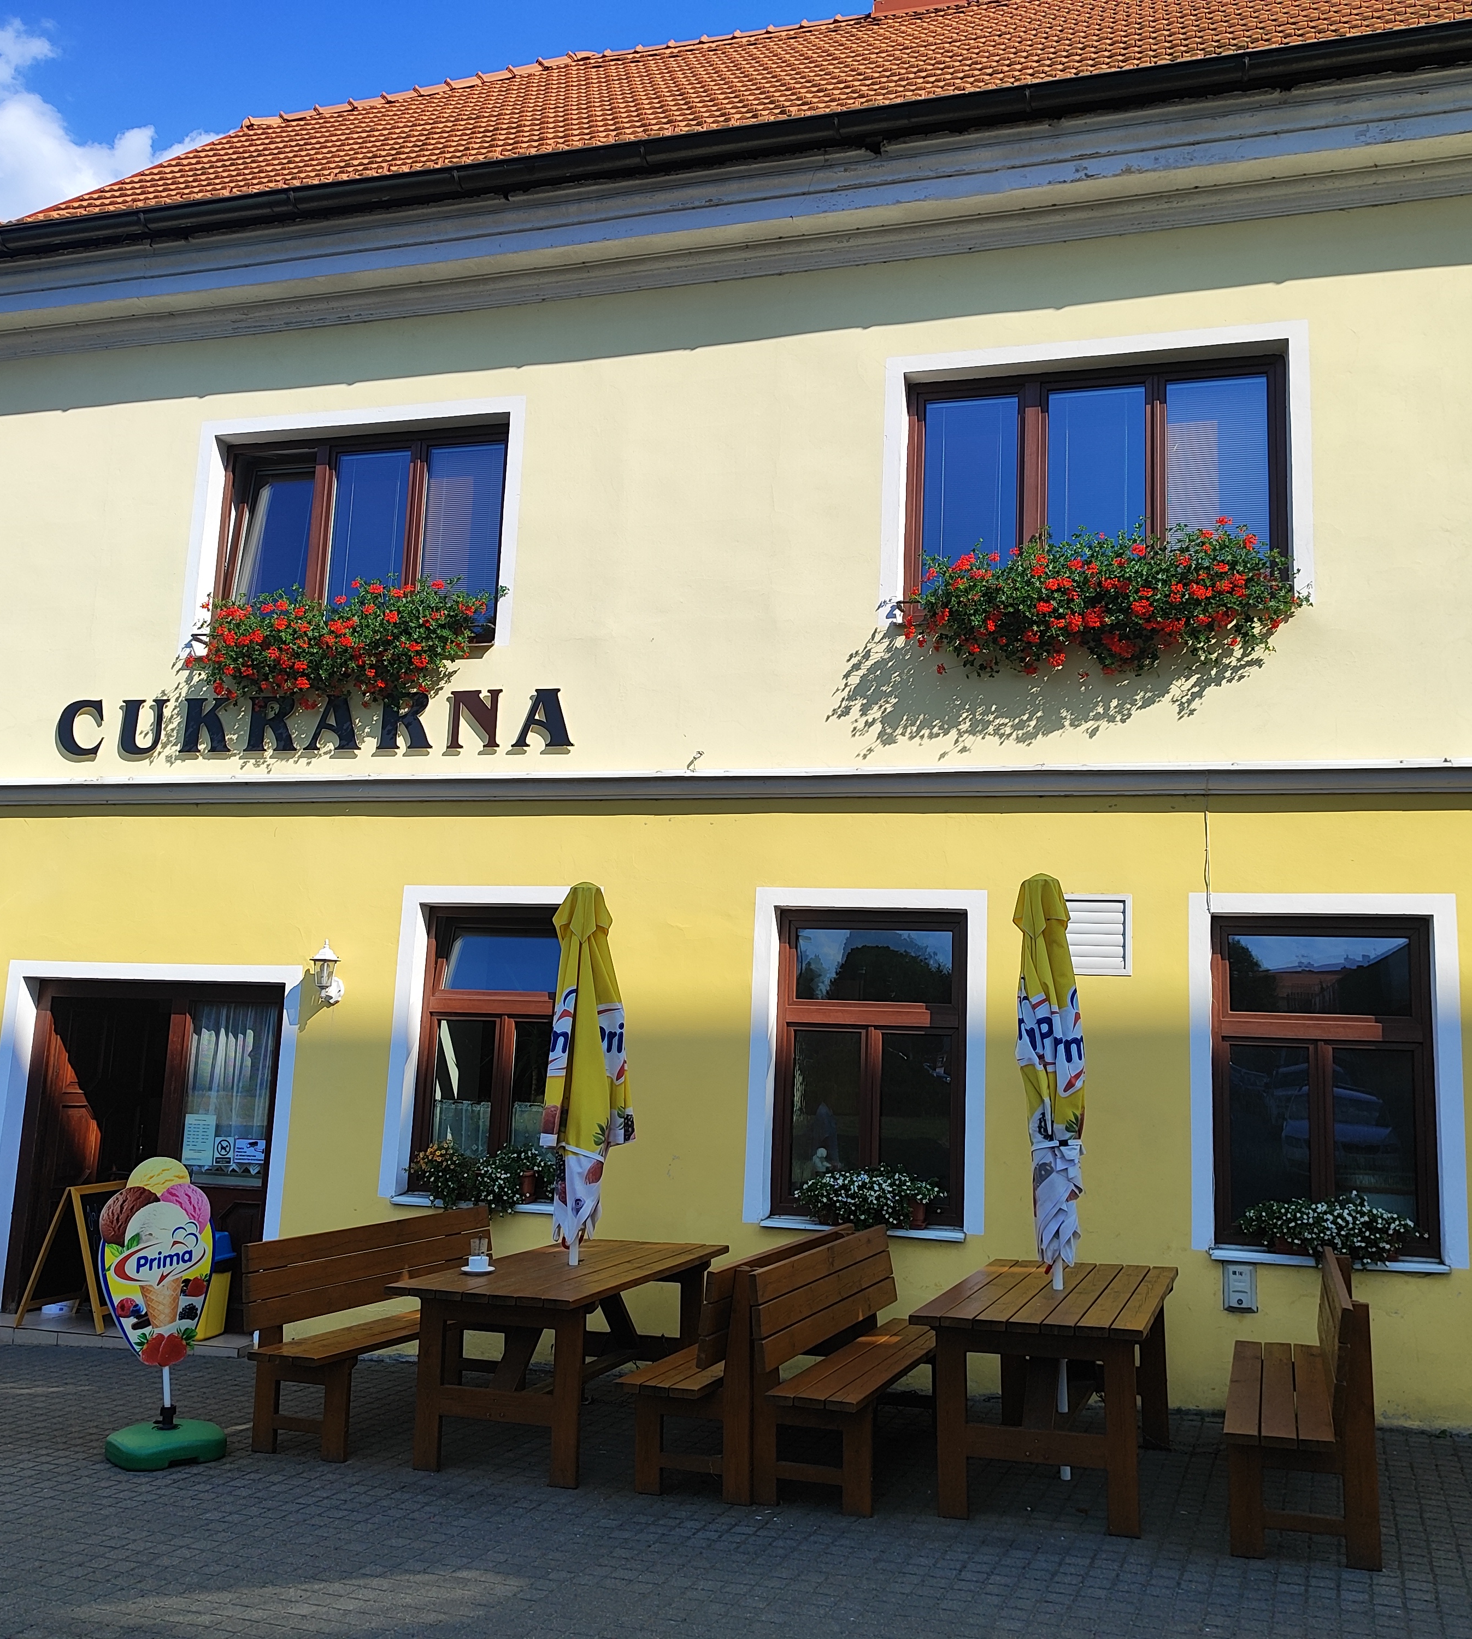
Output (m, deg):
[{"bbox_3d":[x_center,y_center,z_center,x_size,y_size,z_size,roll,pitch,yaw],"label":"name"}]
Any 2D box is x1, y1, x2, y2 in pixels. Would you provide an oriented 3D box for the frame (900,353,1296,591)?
[{"bbox_3d":[1.978,-1.788,8.424,2.062,1.456,0.100,0,-10,15],"label":"frame"}]

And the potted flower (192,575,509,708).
[{"bbox_3d":[-2.401,-1.043,9.309,1.860,0.680,0.420,0,-10,15],"label":"potted flower"}]

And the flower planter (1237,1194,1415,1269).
[{"bbox_3d":[2.888,2.015,7.419,0.825,0.358,0.278,0,-10,15],"label":"flower planter"}]

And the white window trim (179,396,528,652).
[{"bbox_3d":[-2.448,-1.853,9.737,2.329,1.599,0.140,0,-10,15],"label":"white window trim"}]

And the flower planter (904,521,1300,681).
[{"bbox_3d":[1.920,-1.140,8.126,2.040,0.740,0.420,0,-10,15],"label":"flower planter"}]

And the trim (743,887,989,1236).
[{"bbox_3d":[0.720,1.297,8.268,1.292,1.820,0.140,0,-10,15],"label":"trim"}]

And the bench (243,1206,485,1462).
[{"bbox_3d":[-1.585,2.405,7.234,0.489,0.891,1.861,-4,-10,24],"label":"bench"}]

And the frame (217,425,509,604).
[{"bbox_3d":[-2.348,-1.754,9.620,2.084,1.408,0.100,0,-10,15],"label":"frame"}]

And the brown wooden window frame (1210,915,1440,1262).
[{"bbox_3d":[2.998,1.346,7.747,1.100,1.705,0.090,0,-10,15],"label":"brown wooden window frame"}]

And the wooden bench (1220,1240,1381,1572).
[{"bbox_3d":[2.204,2.233,5.956,0.489,0.891,1.861,-3,-9,19],"label":"wooden bench"}]

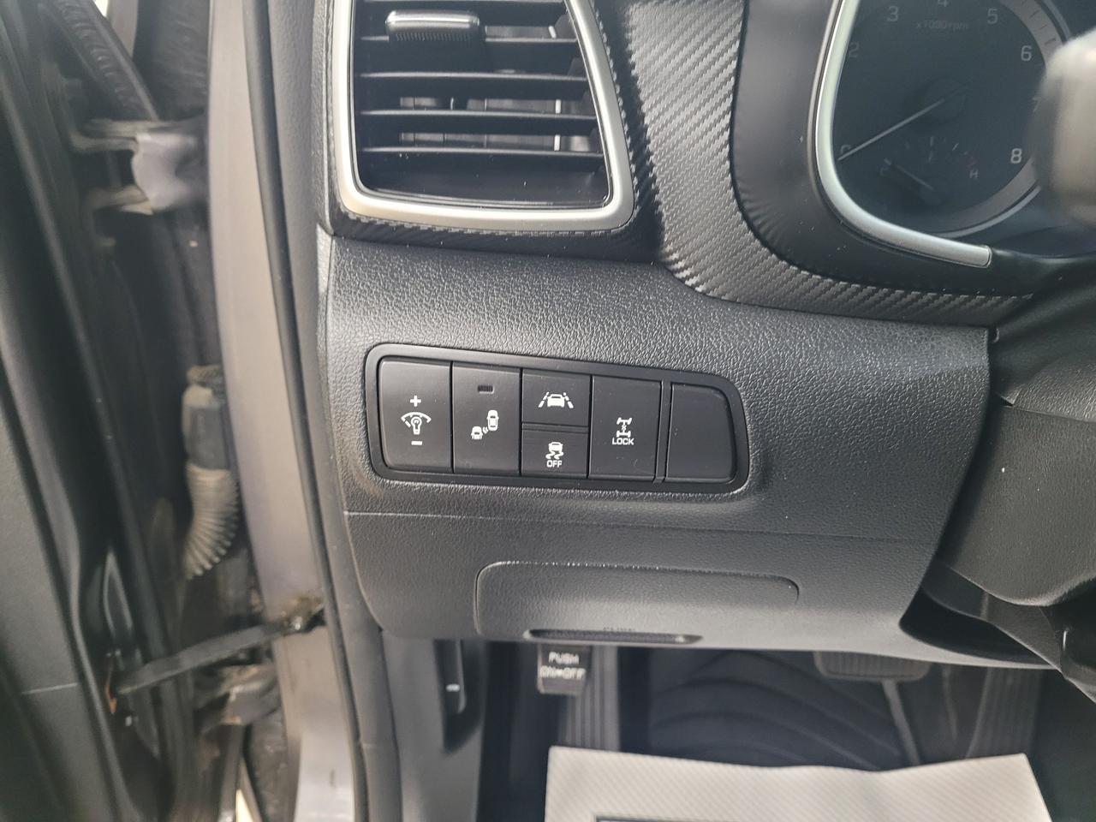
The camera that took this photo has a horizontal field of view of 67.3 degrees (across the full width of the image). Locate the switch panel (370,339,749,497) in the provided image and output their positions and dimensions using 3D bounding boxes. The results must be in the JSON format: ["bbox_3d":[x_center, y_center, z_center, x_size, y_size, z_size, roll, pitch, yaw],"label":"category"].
[{"bbox_3d":[0.003,0.001,0.319,0.145,0.055,0.020,1,18,-3],"label":"switch panel"}]

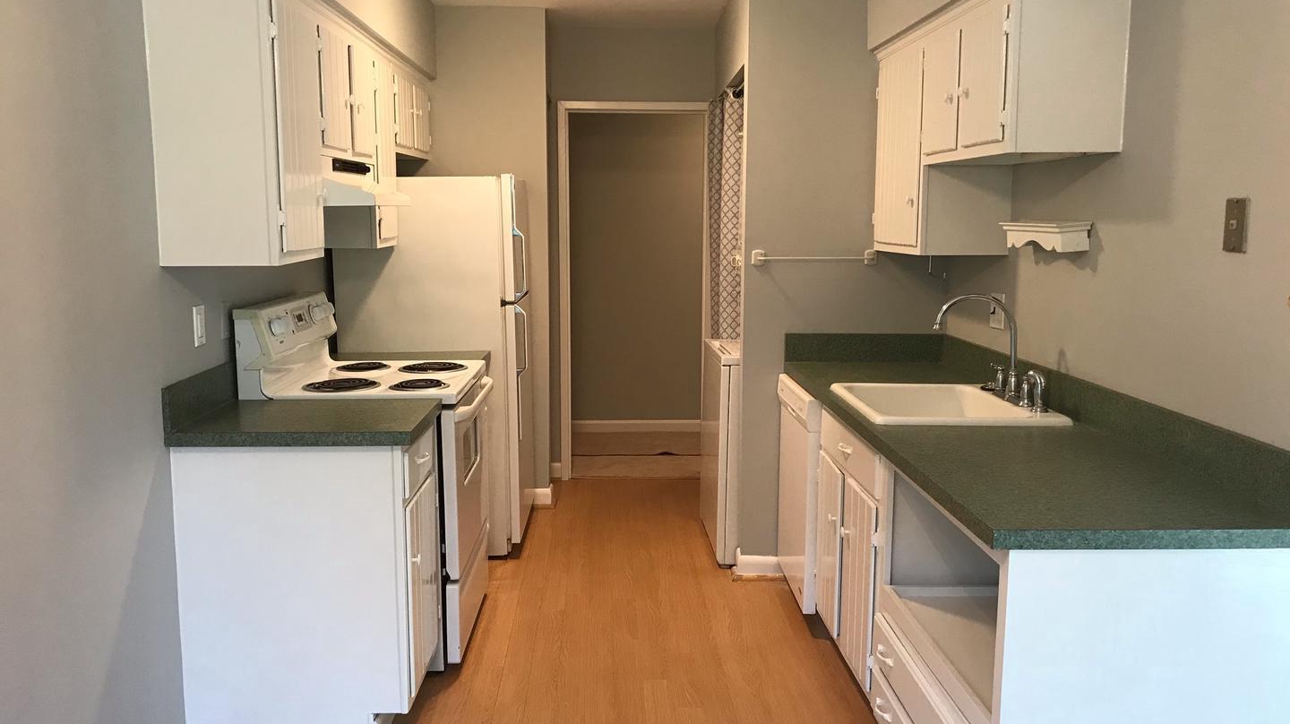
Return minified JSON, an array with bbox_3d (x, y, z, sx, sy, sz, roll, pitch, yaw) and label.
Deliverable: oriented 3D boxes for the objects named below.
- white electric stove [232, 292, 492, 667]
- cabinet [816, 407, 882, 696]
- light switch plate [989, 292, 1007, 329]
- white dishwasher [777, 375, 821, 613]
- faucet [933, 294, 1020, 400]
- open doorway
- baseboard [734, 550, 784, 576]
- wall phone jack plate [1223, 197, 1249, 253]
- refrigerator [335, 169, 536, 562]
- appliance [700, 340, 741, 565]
[{"bbox_3d":[-0.953,0.371,3.766,0.718,1.195,0.760,0,8,-2],"label":"white electric stove"},{"bbox_3d":[0.915,0.605,3.231,0.622,0.837,0.750,0,8,-2],"label":"cabinet"},{"bbox_3d":[1.212,-0.177,3.591,0.012,0.118,0.118,0,8,-2],"label":"light switch plate"},{"bbox_3d":[0.851,0.505,3.906,0.615,0.847,0.600,0,8,-2],"label":"white dishwasher"},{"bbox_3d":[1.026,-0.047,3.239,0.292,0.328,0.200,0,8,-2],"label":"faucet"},{"bbox_3d":[-0.062,-0.378,5.842,0.831,2.091,0.120,0,8,-2],"label":"open doorway"},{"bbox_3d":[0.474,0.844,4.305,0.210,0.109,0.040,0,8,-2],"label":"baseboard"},{"bbox_3d":[1.277,-0.296,2.264,0.009,0.114,0.075,0,8,-2],"label":"wall phone jack plate"},{"bbox_3d":[-0.919,-0.007,4.783,0.790,1.645,0.740,0,8,-2],"label":"refrigerator"},{"bbox_3d":[0.621,0.363,4.760,0.650,0.940,0.695,0,8,-2],"label":"appliance"}]

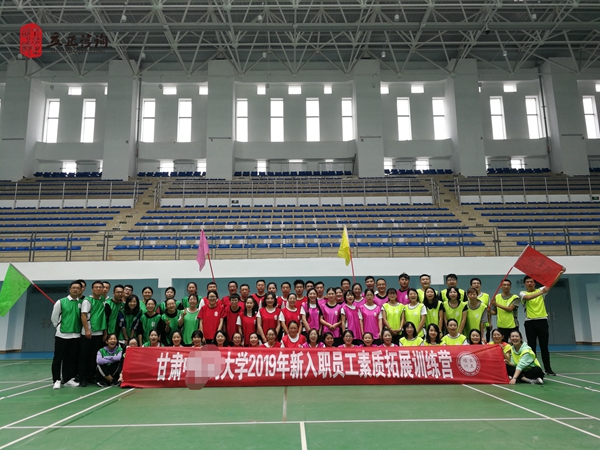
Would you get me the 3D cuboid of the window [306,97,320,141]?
[{"bbox_3d":[0.859,-6.680,29.799,0.845,2.990,0.150,0,-11,-1],"label":"window"}]

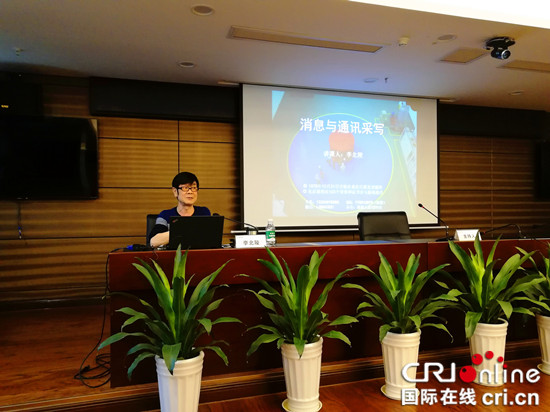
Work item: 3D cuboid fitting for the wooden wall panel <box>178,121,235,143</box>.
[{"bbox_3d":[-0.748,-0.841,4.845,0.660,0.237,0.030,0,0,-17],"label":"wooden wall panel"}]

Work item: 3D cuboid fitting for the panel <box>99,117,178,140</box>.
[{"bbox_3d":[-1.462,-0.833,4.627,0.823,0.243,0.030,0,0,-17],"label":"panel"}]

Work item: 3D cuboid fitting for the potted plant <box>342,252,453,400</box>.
[{"bbox_3d":[0.786,0.786,2.730,0.680,0.890,0.660,0,0,-17],"label":"potted plant"}]

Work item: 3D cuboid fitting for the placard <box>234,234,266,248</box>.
[{"bbox_3d":[-0.157,0.231,2.776,0.198,0.083,0.070,0,0,-17],"label":"placard"}]

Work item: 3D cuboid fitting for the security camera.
[{"bbox_3d":[1.862,-1.299,3.572,0.220,0.165,0.190,0,0,-12],"label":"security camera"}]

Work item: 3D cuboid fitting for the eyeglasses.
[{"bbox_3d":[-0.617,-0.115,2.980,0.140,0.045,0.130,0,0,-30],"label":"eyeglasses"}]

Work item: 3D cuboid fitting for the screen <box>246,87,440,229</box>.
[{"bbox_3d":[0.897,-0.566,5.271,2.650,1.660,0.050,0,0,-17],"label":"screen"}]

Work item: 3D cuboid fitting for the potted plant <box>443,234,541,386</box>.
[{"bbox_3d":[1.487,0.723,2.939,0.670,0.970,0.660,0,0,-17],"label":"potted plant"}]

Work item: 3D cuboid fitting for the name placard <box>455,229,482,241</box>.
[{"bbox_3d":[1.488,0.224,3.278,0.205,0.085,0.070,0,0,-17],"label":"name placard"}]

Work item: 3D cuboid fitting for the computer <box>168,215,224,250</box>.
[{"bbox_3d":[-0.509,0.168,2.747,0.325,0.210,0.270,0,0,-17],"label":"computer"}]

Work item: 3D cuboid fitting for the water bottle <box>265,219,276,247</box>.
[{"bbox_3d":[-0.033,0.181,2.850,0.063,0.182,0.063,0,0,-17],"label":"water bottle"}]

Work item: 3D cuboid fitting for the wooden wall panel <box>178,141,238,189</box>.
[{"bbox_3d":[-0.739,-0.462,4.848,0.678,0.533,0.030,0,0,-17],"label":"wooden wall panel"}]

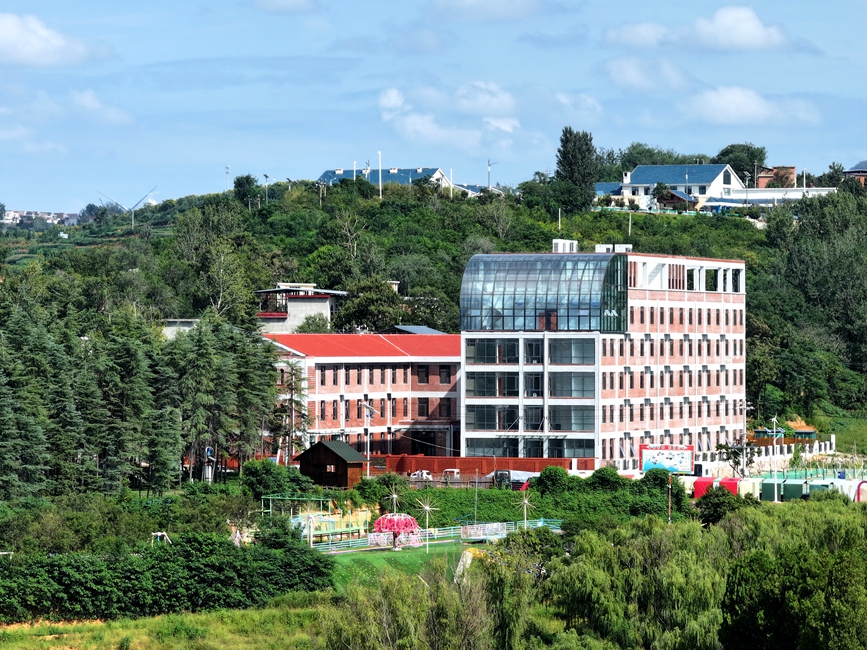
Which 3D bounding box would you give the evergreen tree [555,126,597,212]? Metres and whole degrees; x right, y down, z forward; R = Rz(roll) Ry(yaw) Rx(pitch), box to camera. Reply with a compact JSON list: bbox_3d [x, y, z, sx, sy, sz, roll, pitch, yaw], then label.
[{"bbox_3d":[26.600,-29.200,780.000,7.900,16.200,7.900,0,0,0],"label":"evergreen tree"}]

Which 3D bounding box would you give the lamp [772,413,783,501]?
[{"bbox_3d":[34.900,13.500,422.000,1.300,8.800,1.000,0,0,20],"label":"lamp"}]

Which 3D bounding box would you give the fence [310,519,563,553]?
[{"bbox_3d":[1.000,19.700,391.000,0.300,1.100,48.000,0,0,29],"label":"fence"}]

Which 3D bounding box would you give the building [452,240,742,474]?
[{"bbox_3d":[20.400,4.000,477.400,15.800,24.200,58.800,0,0,20],"label":"building"}]

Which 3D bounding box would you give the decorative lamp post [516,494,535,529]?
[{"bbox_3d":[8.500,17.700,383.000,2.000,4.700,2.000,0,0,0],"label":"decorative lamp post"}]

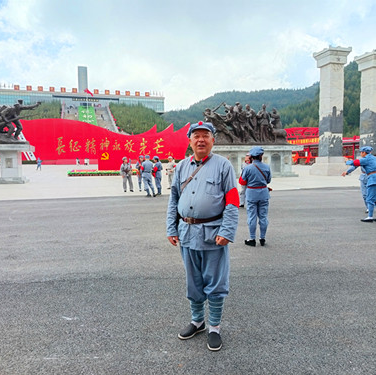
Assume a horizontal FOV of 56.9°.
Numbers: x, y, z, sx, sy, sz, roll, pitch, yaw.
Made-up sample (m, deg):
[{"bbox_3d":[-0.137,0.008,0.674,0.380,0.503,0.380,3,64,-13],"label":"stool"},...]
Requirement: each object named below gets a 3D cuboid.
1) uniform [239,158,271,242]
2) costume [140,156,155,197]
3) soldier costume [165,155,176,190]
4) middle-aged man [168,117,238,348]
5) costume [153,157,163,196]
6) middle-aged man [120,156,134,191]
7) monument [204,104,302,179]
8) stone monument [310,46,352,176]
[{"bbox_3d":[1.117,0.224,5.818,0.520,1.350,0.380,-1,4,-3],"label":"uniform"},{"bbox_3d":[-1.624,-0.458,14.401,0.560,1.736,0.450,-2,4,-12],"label":"costume"},{"bbox_3d":[-0.914,-0.741,17.842,0.560,1.672,0.400,0,4,12],"label":"soldier costume"},{"bbox_3d":[0.133,0.336,2.809,0.550,1.716,0.410,1,4,18],"label":"middle-aged man"},{"bbox_3d":[-1.303,-0.438,14.895,0.420,1.483,0.450,2,5,30],"label":"costume"},{"bbox_3d":[-2.921,-0.630,16.620,0.600,1.678,0.420,-2,4,-14],"label":"middle-aged man"},{"bbox_3d":[5.375,-3.961,28.959,8.100,6.218,2.700,-2,4,-15],"label":"monument"},{"bbox_3d":[12.627,-6.423,30.385,2.350,10.713,2.350,-2,4,-15],"label":"stone monument"}]

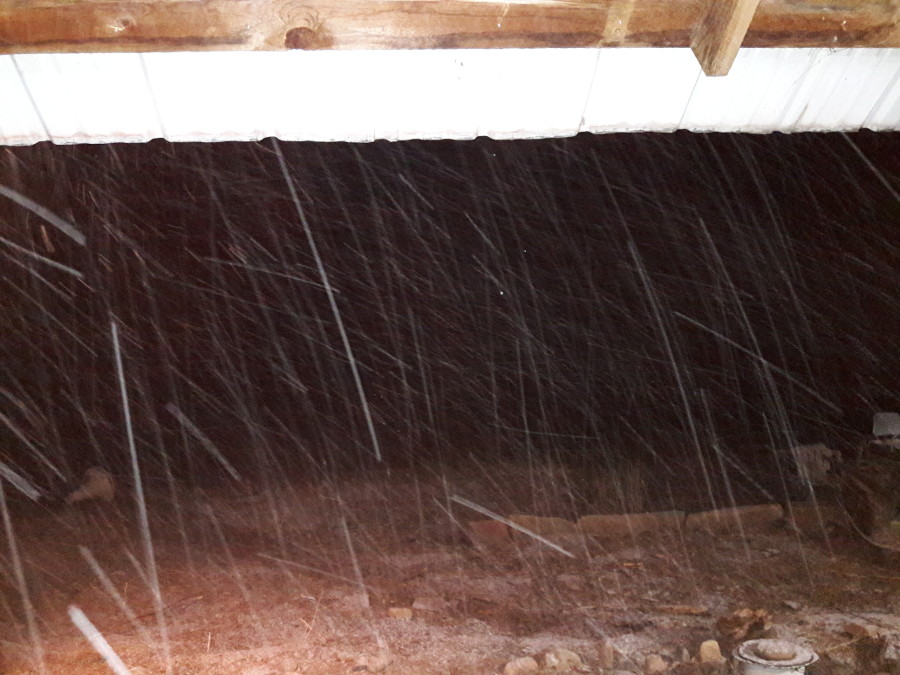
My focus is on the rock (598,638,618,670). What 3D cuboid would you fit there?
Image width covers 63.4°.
[{"bbox_3d":[0.827,1.648,3.800,0.079,0.122,0.095,-2,-4,0],"label":"rock"}]

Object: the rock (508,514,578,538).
[{"bbox_3d":[0.772,1.569,6.050,0.559,0.141,0.220,-2,-4,0],"label":"rock"}]

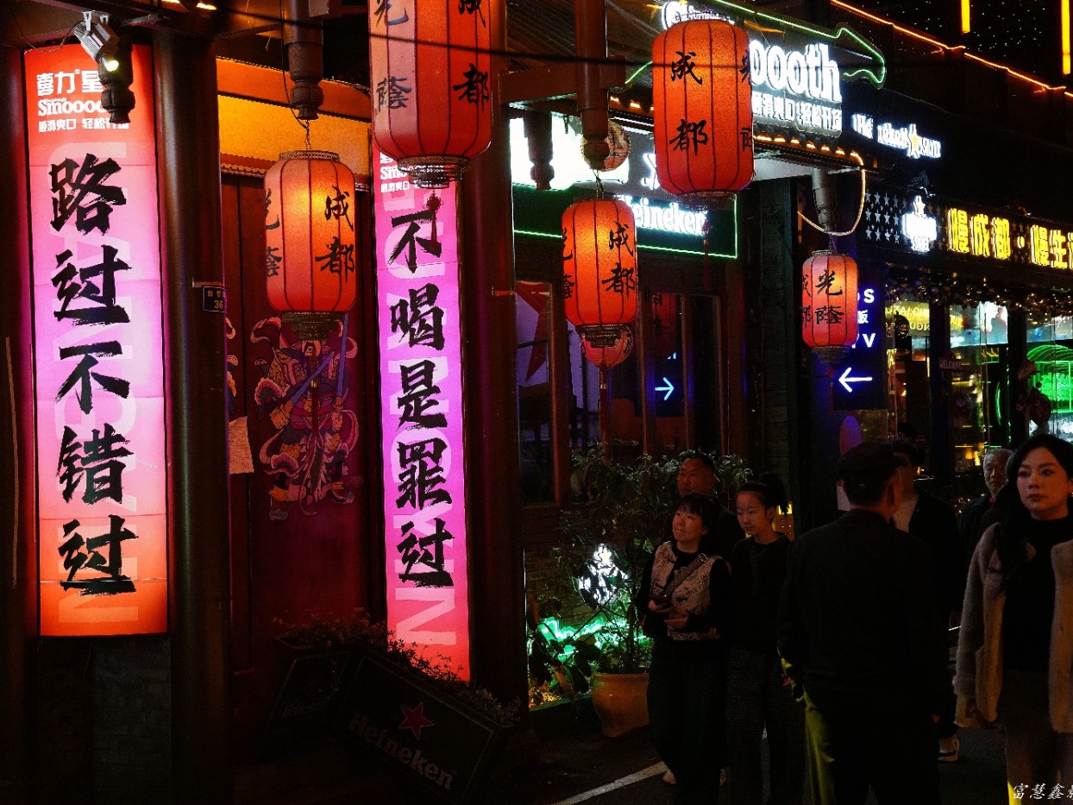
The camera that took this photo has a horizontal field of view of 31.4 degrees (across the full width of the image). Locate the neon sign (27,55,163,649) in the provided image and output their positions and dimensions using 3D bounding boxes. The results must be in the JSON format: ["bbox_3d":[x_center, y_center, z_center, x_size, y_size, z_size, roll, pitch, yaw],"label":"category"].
[{"bbox_3d":[-1.980,-0.278,8.600,0.590,2.630,0.080,-2,0,4],"label":"neon sign"}]

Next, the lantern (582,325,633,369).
[{"bbox_3d":[0.425,-0.352,11.400,0.300,0.300,0.300,-2,0,0],"label":"lantern"}]

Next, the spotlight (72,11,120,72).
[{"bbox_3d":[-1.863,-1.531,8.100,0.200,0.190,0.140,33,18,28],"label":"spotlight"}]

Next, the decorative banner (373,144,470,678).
[{"bbox_3d":[-0.653,-0.032,10.800,0.585,3.100,0.080,-2,0,33],"label":"decorative banner"}]

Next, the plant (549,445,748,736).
[{"bbox_3d":[0.652,1.079,11.150,1.100,1.640,1.000,-2,0,0],"label":"plant"}]

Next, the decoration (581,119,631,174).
[{"bbox_3d":[0.419,-1.525,11.400,0.300,0.300,0.300,-2,0,0],"label":"decoration"}]

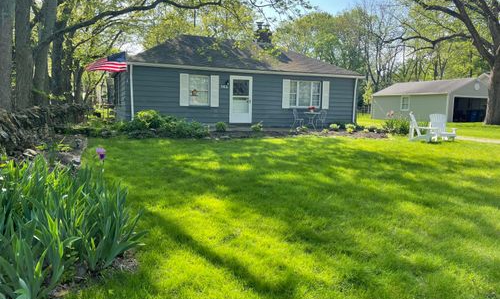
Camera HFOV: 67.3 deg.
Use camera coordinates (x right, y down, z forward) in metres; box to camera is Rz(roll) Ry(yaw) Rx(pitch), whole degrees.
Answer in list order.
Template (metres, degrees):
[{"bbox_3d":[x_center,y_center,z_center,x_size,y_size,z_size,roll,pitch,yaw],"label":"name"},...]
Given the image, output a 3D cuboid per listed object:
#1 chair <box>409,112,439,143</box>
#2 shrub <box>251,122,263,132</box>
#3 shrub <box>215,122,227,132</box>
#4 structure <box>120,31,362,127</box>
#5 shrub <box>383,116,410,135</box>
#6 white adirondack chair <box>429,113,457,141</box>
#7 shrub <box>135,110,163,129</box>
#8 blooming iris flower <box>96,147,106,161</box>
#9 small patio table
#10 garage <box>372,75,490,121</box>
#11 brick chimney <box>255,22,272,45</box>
[{"bbox_3d":[5.522,-0.703,12.000,0.820,0.920,0.720,5,8,37],"label":"chair"},{"bbox_3d":[0.289,-0.978,16.700,0.490,0.430,0.460,-2,7,-25],"label":"shrub"},{"bbox_3d":[-1.257,-0.937,16.000,0.470,0.430,0.450,-2,7,-25],"label":"shrub"},{"bbox_3d":[-0.875,-3.554,20.053,11.700,4.484,7.100,-2,7,-25],"label":"structure"},{"bbox_3d":[5.852,-0.979,15.000,1.000,0.700,0.920,1,6,0],"label":"shrub"},{"bbox_3d":[6.441,-0.722,12.500,0.720,0.920,0.820,1,6,-1],"label":"white adirondack chair"},{"bbox_3d":[-3.919,-1.147,14.500,1.020,0.720,0.880,-2,7,-25],"label":"shrub"},{"bbox_3d":[-1.503,0.040,3.800,0.105,0.135,0.105,1,6,0],"label":"blooming iris flower"},{"bbox_3d":[2.910,-1.330,17.400,0.740,0.740,0.740,1,6,0],"label":"small patio table"},{"bbox_3d":[16.961,-4.437,34.369,7.411,3.600,8.413,-2,7,-25],"label":"garage"},{"bbox_3d":[0.771,-6.385,20.669,0.680,1.200,0.600,-2,7,-25],"label":"brick chimney"}]

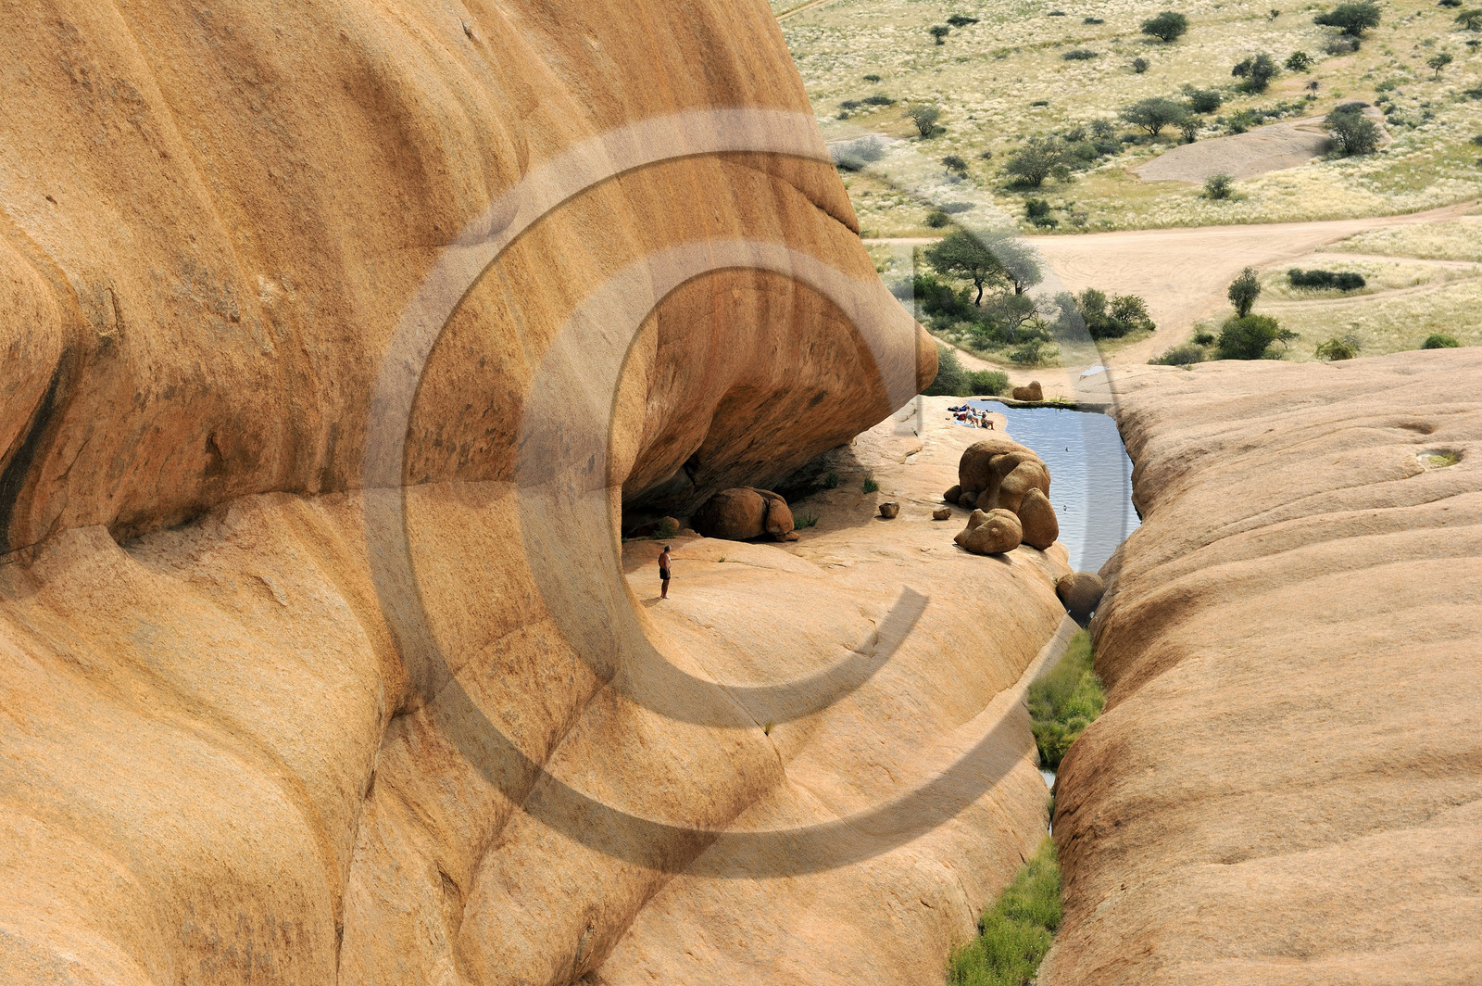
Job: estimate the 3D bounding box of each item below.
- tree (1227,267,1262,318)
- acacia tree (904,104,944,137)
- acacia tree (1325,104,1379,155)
[{"bbox_3d":[35.880,-14.240,204.670,2.340,3.580,2.270,0,13,0],"label":"tree"},{"bbox_3d":[20.640,-41.940,324.440,4.480,3.700,4.340,0,13,0],"label":"acacia tree"},{"bbox_3d":[65.430,-38.860,307.540,5.710,5.260,5.530,0,13,0],"label":"acacia tree"}]

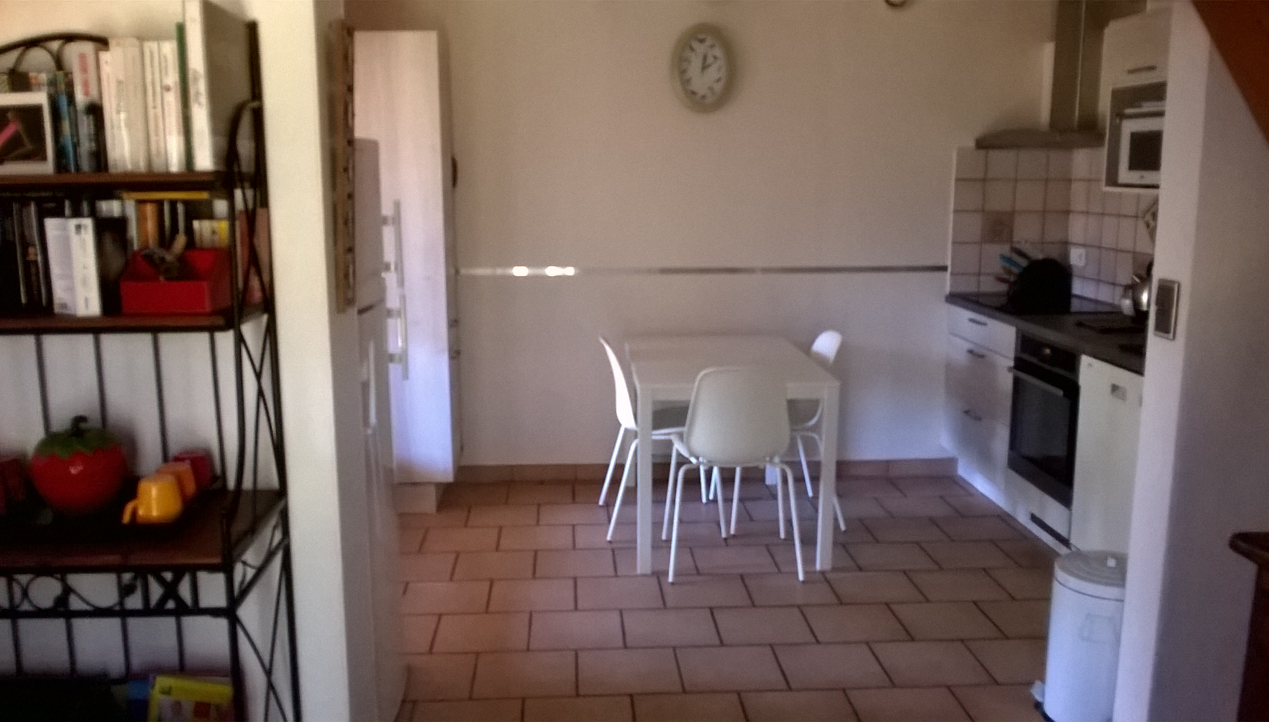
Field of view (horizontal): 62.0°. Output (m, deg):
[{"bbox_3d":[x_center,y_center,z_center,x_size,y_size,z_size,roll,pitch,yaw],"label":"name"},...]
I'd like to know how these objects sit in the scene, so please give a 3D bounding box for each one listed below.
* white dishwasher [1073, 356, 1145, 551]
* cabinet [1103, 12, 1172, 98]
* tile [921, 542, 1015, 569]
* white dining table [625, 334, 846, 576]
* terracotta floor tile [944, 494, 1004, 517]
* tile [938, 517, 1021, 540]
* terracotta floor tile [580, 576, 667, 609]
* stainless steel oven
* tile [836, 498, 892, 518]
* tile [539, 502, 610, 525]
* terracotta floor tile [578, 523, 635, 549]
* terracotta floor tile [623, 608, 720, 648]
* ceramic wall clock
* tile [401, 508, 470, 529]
[{"bbox_3d":[1.946,0.437,3.650,0.600,0.830,0.600,-1,10,-3],"label":"white dishwasher"},{"bbox_3d":[2.033,-1.140,3.842,0.376,0.255,0.580,-1,10,-3],"label":"cabinet"},{"bbox_3d":[1.336,0.781,4.228,0.305,0.012,0.301,-1,10,-3],"label":"tile"},{"bbox_3d":[0.363,0.348,4.588,0.750,0.740,1.210,0,10,-2],"label":"white dining table"},{"bbox_3d":[1.620,0.677,4.889,0.309,0.012,0.304,-1,10,-3],"label":"terracotta floor tile"},{"bbox_3d":[1.482,0.732,4.574,0.309,0.012,0.304,-1,10,-3],"label":"tile"},{"bbox_3d":[-0.054,0.857,3.875,0.309,0.012,0.304,-1,10,-3],"label":"terracotta floor tile"},{"bbox_3d":[1.909,0.221,4.302,0.570,0.600,0.595,-1,10,-3],"label":"stainless steel oven"},{"bbox_3d":[0.989,0.684,4.854,0.309,0.012,0.304,-1,10,-3],"label":"tile"},{"bbox_3d":[-0.273,0.699,4.784,0.309,0.012,0.304,-1,10,-3],"label":"tile"},{"bbox_3d":[-0.092,0.749,4.479,0.305,0.012,0.305,-1,10,-3],"label":"terracotta floor tile"},{"bbox_3d":[0.120,0.904,3.567,0.302,0.012,0.302,-1,10,-3],"label":"terracotta floor tile"},{"bbox_3d":[0.322,-1.387,5.000,0.284,0.405,0.040,-1,10,-4],"label":"ceramic wall clock"},{"bbox_3d":[-0.897,0.706,4.744,0.305,0.012,0.305,-1,10,-3],"label":"tile"}]

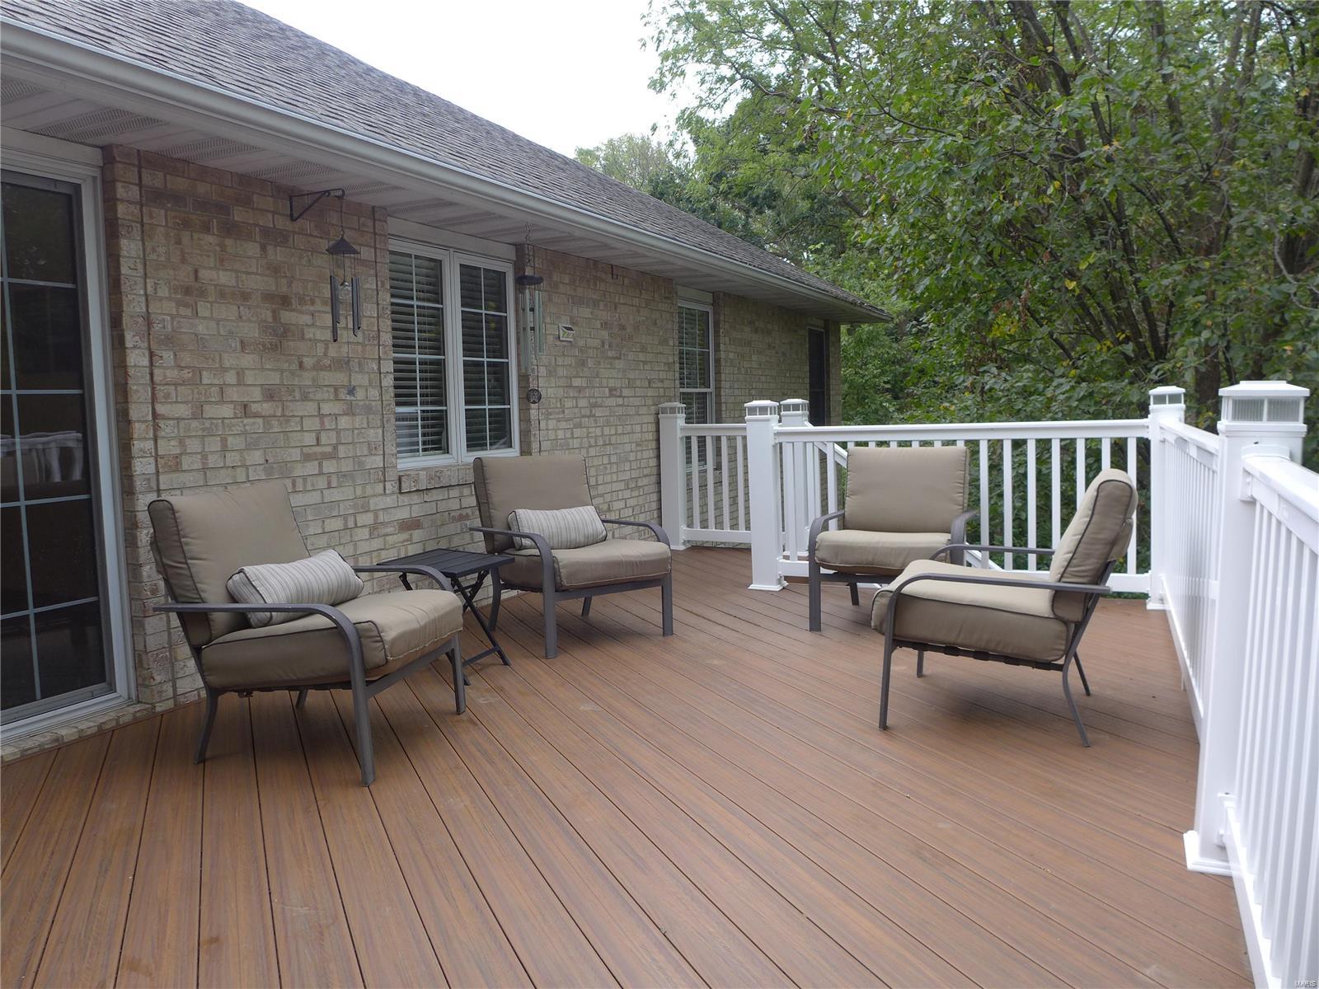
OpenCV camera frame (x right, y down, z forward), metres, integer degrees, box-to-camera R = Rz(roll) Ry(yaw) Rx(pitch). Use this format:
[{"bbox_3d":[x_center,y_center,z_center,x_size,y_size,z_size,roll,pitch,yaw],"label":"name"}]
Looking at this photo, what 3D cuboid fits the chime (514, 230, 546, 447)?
[{"bbox_3d":[-0.705,-0.891,4.967,0.154,1.135,0.154,0,6,0],"label":"chime"}]

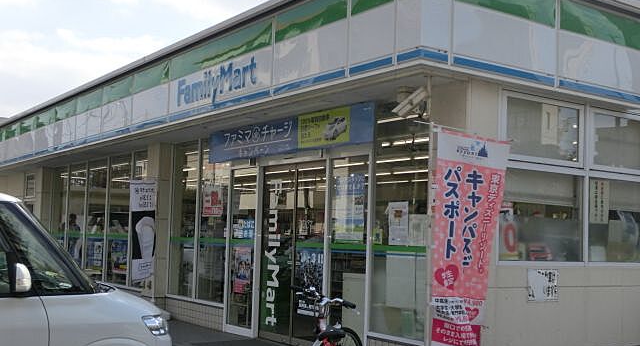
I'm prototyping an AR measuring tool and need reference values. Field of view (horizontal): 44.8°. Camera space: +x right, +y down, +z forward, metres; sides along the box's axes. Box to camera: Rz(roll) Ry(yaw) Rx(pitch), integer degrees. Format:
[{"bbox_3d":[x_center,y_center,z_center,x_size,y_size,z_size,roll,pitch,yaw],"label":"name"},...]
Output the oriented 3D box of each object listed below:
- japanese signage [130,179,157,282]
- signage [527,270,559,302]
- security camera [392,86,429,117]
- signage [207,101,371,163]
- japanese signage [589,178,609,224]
[{"bbox_3d":[-2.617,0.860,11.514,0.430,1.520,0.050,4,-5,-27],"label":"japanese signage"},{"bbox_3d":[2.041,1.026,7.068,0.425,0.290,0.020,5,-6,-34],"label":"signage"},{"bbox_3d":[0.858,-0.678,7.365,0.360,0.140,0.130,-42,-12,6],"label":"security camera"},{"bbox_3d":[-0.511,-0.437,9.520,0.080,0.424,3.764,5,-6,-34],"label":"signage"},{"bbox_3d":[2.776,0.292,7.703,0.298,0.425,0.020,5,-6,-34],"label":"japanese signage"}]

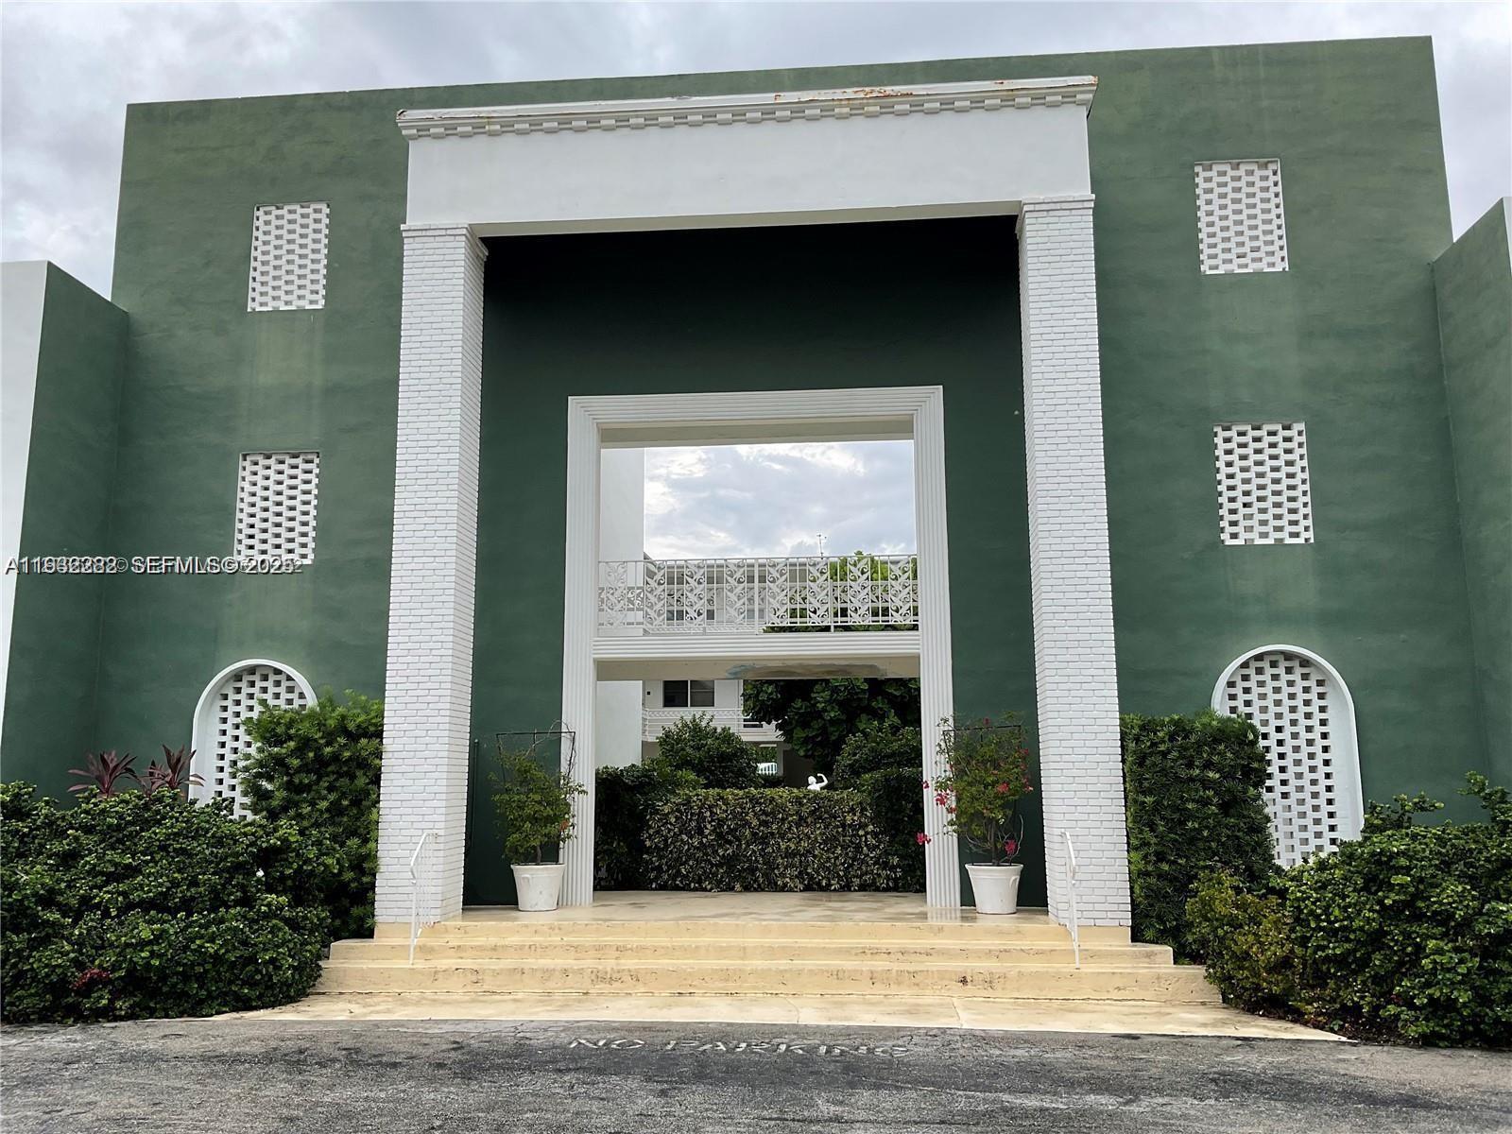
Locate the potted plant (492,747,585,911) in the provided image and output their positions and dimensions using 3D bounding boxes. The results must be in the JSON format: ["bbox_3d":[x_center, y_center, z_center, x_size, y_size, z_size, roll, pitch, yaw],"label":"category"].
[{"bbox_3d":[-2.150,2.586,12.553,0.936,1.588,0.803,-1,-9,5],"label":"potted plant"}]

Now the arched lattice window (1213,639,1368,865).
[{"bbox_3d":[5.210,1.968,12.447,1.347,2.400,0.236,-1,-9,5],"label":"arched lattice window"}]

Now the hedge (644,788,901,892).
[{"bbox_3d":[0.206,3.266,15.284,3.040,1.174,1.002,-1,-10,5],"label":"hedge"}]

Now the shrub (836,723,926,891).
[{"bbox_3d":[1.527,2.817,14.910,1.096,1.899,1.039,-1,-9,5],"label":"shrub"}]

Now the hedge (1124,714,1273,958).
[{"bbox_3d":[4.013,2.561,11.790,1.286,2.306,1.282,-1,-10,5],"label":"hedge"}]

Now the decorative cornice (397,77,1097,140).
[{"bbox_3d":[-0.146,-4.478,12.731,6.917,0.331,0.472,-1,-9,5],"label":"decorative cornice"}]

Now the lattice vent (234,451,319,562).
[{"bbox_3d":[-5.320,-0.652,14.138,0.905,1.266,0.120,-1,-10,5],"label":"lattice vent"}]

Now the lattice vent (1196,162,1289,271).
[{"bbox_3d":[5.107,-3.661,13.363,0.879,1.238,0.132,-1,-9,5],"label":"lattice vent"}]

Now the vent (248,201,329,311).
[{"bbox_3d":[-5.367,-3.566,14.634,0.894,1.299,0.120,-1,-10,5],"label":"vent"}]

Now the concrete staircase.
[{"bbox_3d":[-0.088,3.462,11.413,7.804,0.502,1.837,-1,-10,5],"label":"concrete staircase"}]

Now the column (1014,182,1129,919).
[{"bbox_3d":[2.968,-0.160,11.959,0.677,6.784,0.701,-1,-10,5],"label":"column"}]

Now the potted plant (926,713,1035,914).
[{"bbox_3d":[2.160,2.352,12.145,1.021,1.866,0.850,-1,-9,5],"label":"potted plant"}]

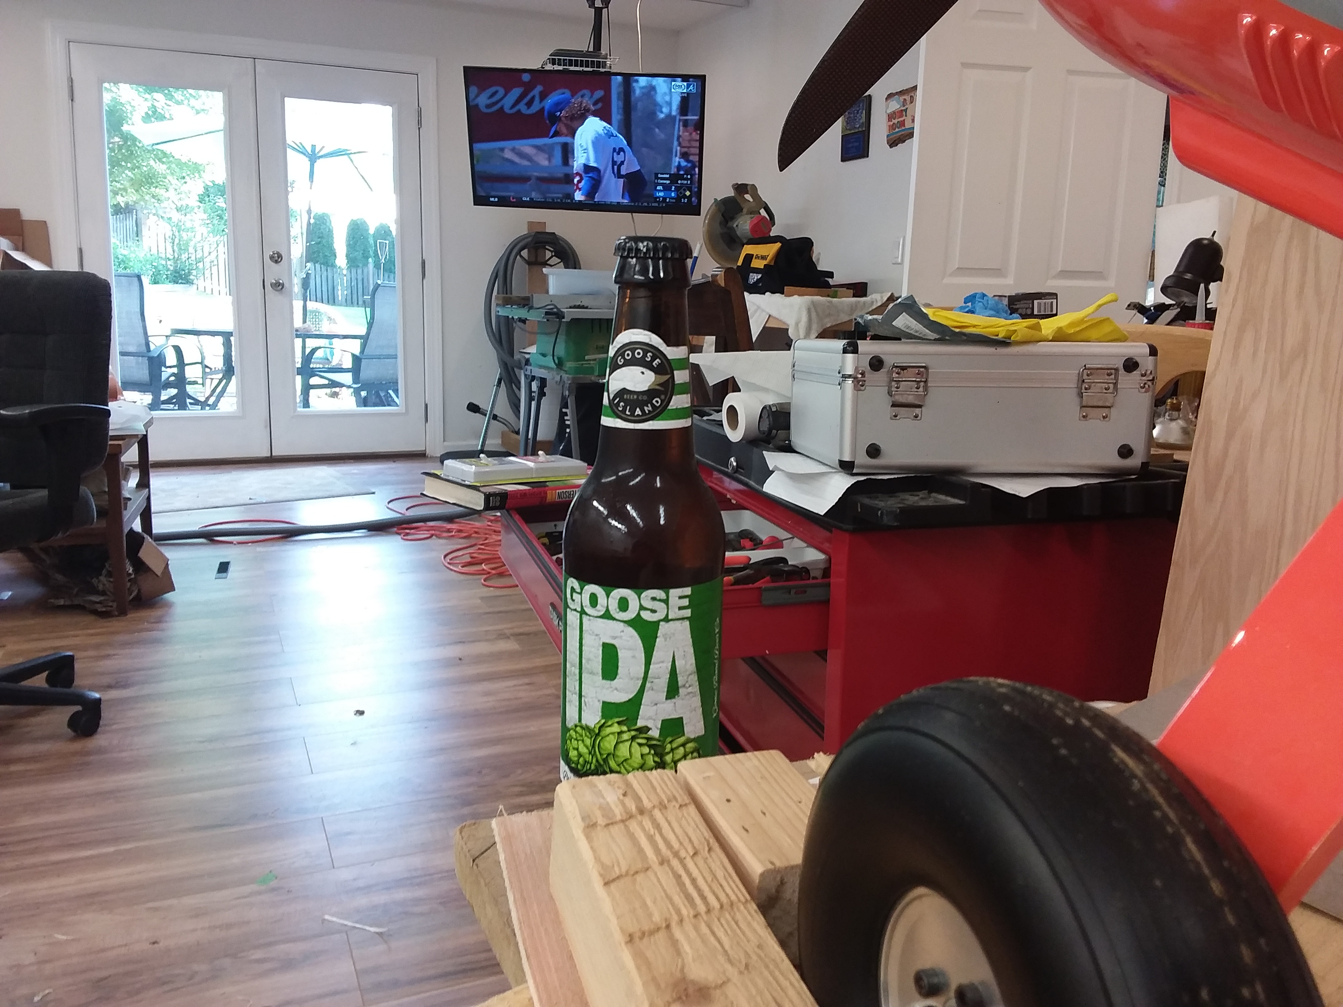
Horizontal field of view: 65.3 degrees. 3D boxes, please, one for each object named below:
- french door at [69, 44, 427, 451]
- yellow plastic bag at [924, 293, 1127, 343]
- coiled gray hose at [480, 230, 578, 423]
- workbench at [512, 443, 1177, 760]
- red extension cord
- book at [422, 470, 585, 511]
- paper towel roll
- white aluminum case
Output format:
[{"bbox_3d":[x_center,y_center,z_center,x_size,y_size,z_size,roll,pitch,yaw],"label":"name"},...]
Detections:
[{"bbox_3d":[-2.114,-1.237,5.435,1.627,2.008,0.060,-4,13,-24],"label":"french door"},{"bbox_3d":[0.432,-0.228,1.290,0.220,0.058,0.160,0,12,-7],"label":"yellow plastic bag"},{"bbox_3d":[-0.764,-0.974,5.928,0.580,1.120,0.200,-4,12,-24],"label":"coiled gray hose"},{"bbox_3d":[0.159,0.293,1.517,0.747,0.770,0.660,-2,12,-17],"label":"workbench"},{"bbox_3d":[-1.109,0.114,4.033,1.351,0.040,1.607,-4,13,-24],"label":"red extension cord"},{"bbox_3d":[-0.213,-0.029,1.537,0.242,0.028,0.168,-8,15,-41],"label":"book"},{"bbox_3d":[0.204,-0.129,1.544,0.250,0.071,0.071,-4,13,-25],"label":"paper towel roll"},{"bbox_3d":[0.368,-0.131,1.345,0.369,0.153,0.272,0,9,-7],"label":"white aluminum case"}]

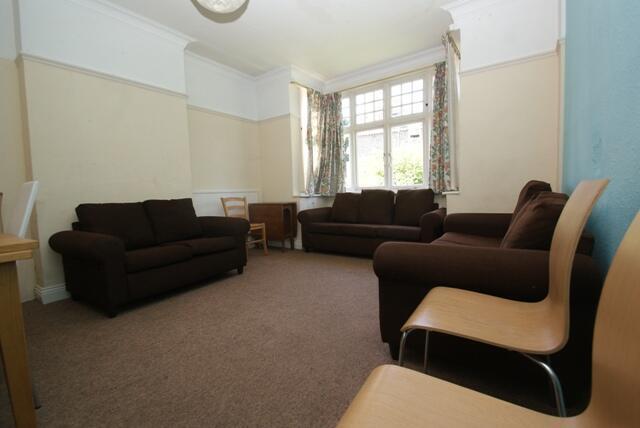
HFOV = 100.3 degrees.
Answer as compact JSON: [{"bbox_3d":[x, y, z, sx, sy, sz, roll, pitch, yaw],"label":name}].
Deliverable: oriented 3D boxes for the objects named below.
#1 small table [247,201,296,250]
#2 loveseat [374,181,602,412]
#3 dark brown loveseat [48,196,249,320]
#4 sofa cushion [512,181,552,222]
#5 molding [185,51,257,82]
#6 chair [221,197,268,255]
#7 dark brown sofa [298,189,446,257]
[{"bbox_3d":[-0.789,0.207,4.449,0.764,0.751,0.309,1,6,35],"label":"small table"},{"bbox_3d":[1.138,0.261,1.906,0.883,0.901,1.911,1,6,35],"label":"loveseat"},{"bbox_3d":[-1.562,0.303,2.760,0.865,0.887,1.547,1,6,35],"label":"dark brown loveseat"},{"bbox_3d":[1.414,0.015,1.857,0.182,0.482,0.519,23,18,31],"label":"sofa cushion"},{"bbox_3d":[-1.415,-2.237,4.072,0.109,0.100,1.283,1,6,35],"label":"molding"},{"bbox_3d":[-1.092,0.197,3.860,0.464,0.887,0.473,1,6,35],"label":"chair"},{"bbox_3d":[0.717,0.127,3.851,2.047,0.892,0.865,1,6,35],"label":"dark brown sofa"}]

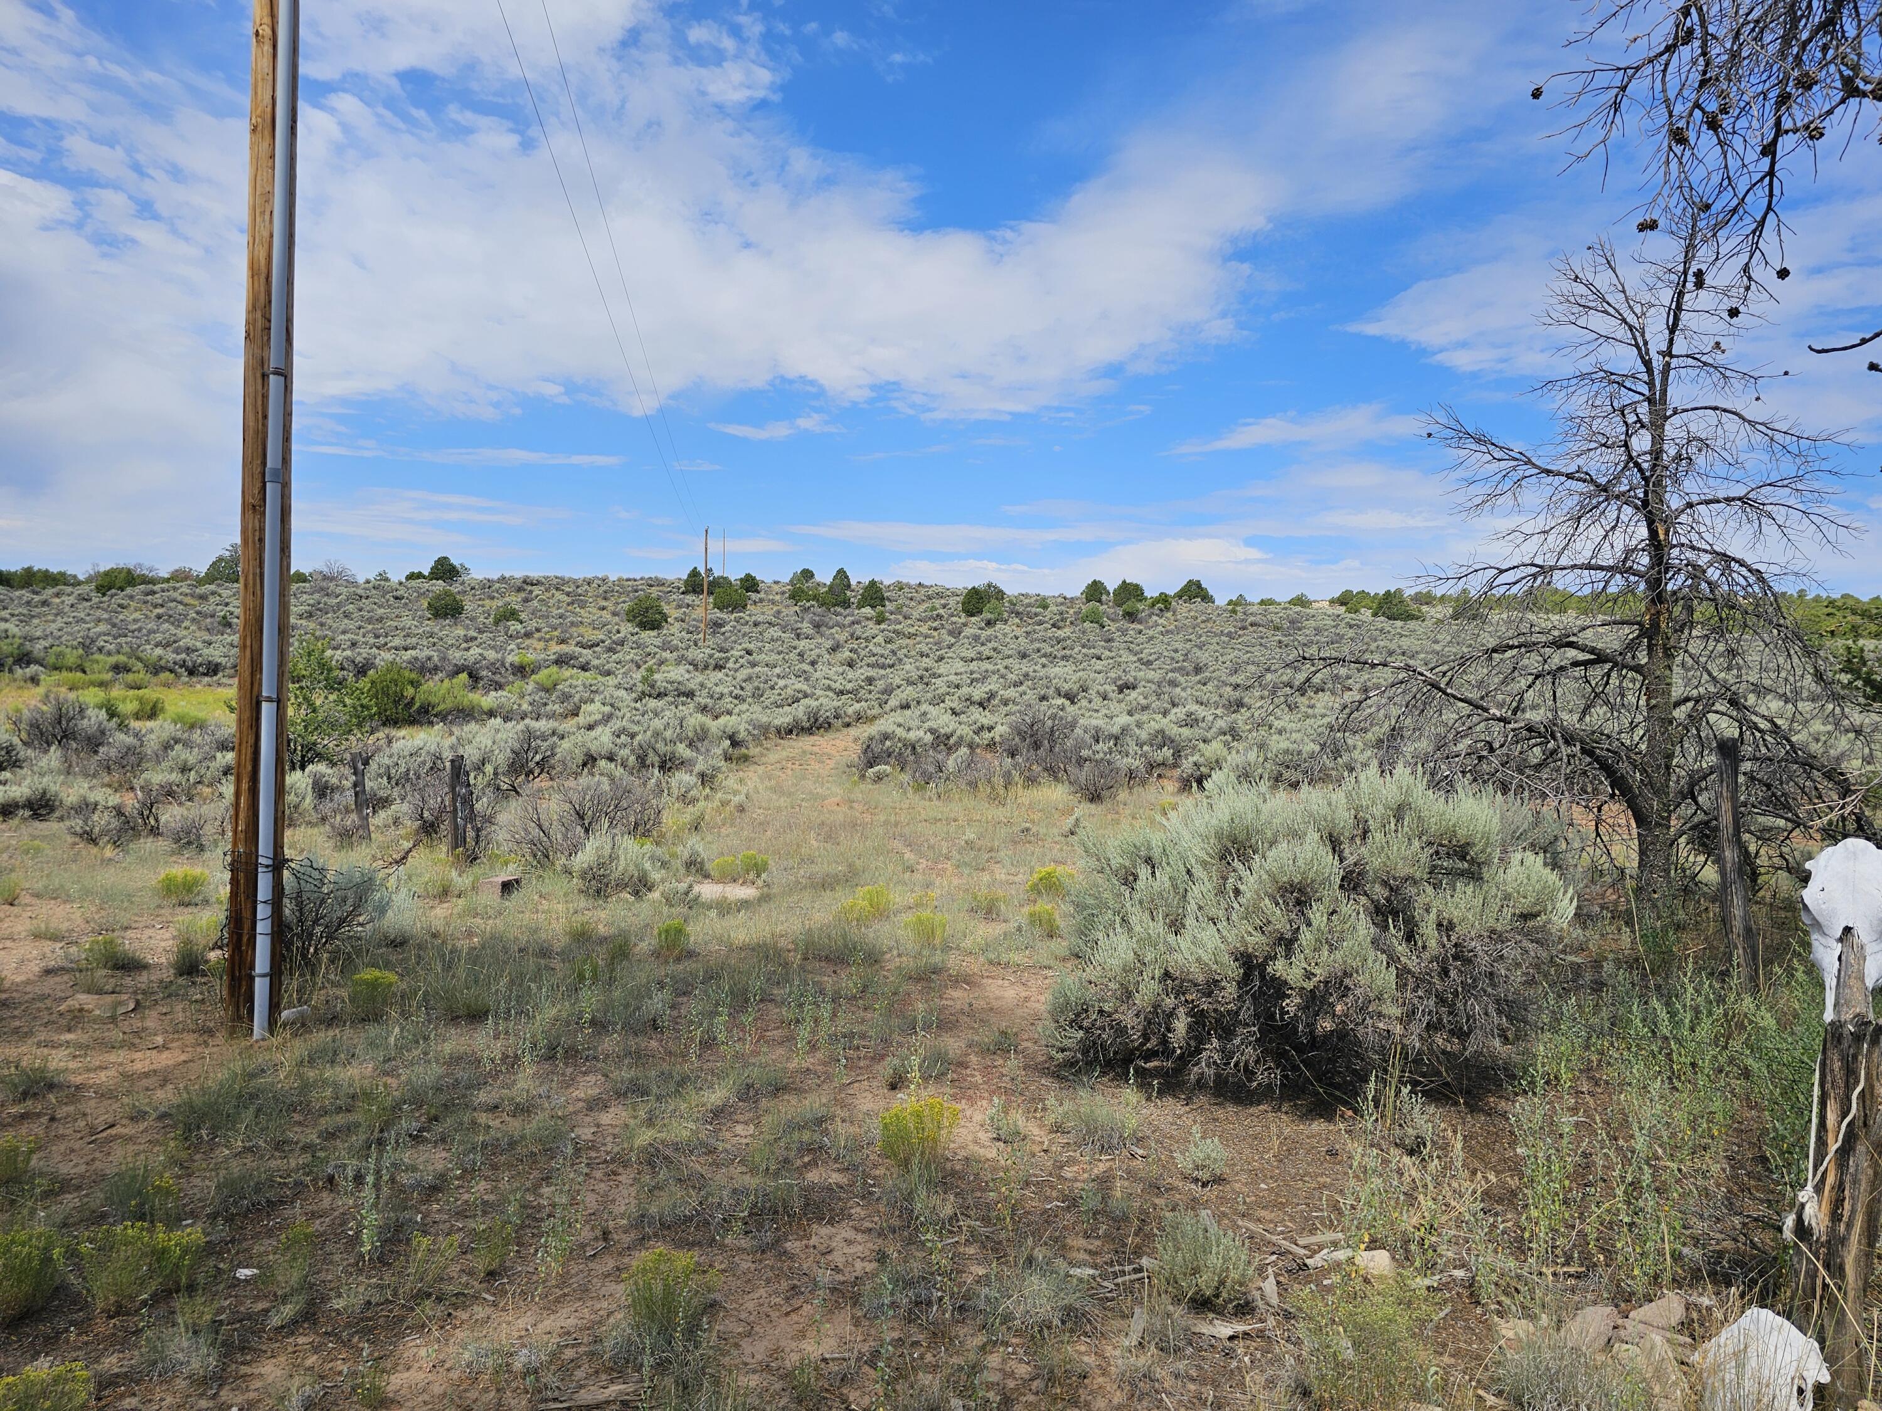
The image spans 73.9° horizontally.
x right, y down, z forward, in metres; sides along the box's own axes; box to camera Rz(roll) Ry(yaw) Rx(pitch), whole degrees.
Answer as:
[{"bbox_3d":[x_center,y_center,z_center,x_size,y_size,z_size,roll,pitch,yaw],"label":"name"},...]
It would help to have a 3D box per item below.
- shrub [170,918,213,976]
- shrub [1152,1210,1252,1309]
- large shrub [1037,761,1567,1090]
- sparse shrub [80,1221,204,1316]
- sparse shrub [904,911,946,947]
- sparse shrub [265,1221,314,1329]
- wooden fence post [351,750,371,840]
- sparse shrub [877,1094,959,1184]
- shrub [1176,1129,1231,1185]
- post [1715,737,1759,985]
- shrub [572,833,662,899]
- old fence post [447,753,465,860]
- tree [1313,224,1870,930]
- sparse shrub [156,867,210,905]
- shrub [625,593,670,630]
[{"bbox_3d":[-4.045,1.306,6.763,0.198,0.299,0.178,1,1,-31],"label":"shrub"},{"bbox_3d":[0.712,1.478,3.394,0.266,0.215,0.239,1,1,12],"label":"shrub"},{"bbox_3d":[1.714,0.931,5.716,2.305,1.279,1.844,1,1,17],"label":"large shrub"},{"bbox_3d":[-2.080,1.442,3.258,0.271,0.193,0.244,1,1,-32],"label":"sparse shrub"},{"bbox_3d":[-0.106,1.471,8.203,0.280,0.230,0.250,1,1,0],"label":"sparse shrub"},{"bbox_3d":[-1.647,1.437,3.162,0.130,0.260,0.140,1,1,0],"label":"sparse shrub"},{"bbox_3d":[-5.898,0.918,12.700,0.140,0.948,0.140,-7,0,-25],"label":"wooden fence post"},{"bbox_3d":[-0.069,1.422,4.126,0.277,0.279,0.249,1,1,-1],"label":"sparse shrub"},{"bbox_3d":[0.871,1.497,4.162,0.170,0.170,0.160,1,1,0],"label":"shrub"},{"bbox_3d":[4.468,0.895,7.017,0.140,1.420,0.130,-5,1,0],"label":"post"},{"bbox_3d":[-2.665,1.318,10.281,0.730,0.530,0.620,1,1,0],"label":"shrub"},{"bbox_3d":[-4.801,1.013,12.392,0.140,1.080,0.140,1,1,0],"label":"old fence post"},{"bbox_3d":[4.737,-0.924,8.982,3.600,5.100,3.500,1,1,0],"label":"tree"},{"bbox_3d":[-5.388,1.273,8.893,0.322,0.257,0.290,1,1,-31],"label":"sparse shrub"},{"bbox_3d":[-22.500,-7.037,96.037,3.299,3.200,3.299,1,1,-13],"label":"shrub"}]

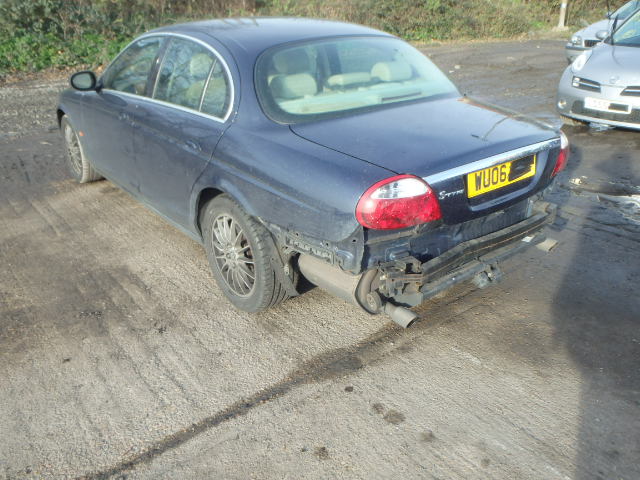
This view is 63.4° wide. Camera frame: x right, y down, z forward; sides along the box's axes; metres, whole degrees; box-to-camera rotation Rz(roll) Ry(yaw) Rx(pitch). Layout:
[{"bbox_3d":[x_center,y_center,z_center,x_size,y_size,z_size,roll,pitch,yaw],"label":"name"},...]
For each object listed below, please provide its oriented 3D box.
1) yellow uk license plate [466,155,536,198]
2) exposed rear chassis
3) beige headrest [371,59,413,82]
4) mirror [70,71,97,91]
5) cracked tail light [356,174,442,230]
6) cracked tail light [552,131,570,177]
[{"bbox_3d":[0.837,-0.295,2.349,0.520,0.111,0.015,-19,22,-35],"label":"yellow uk license plate"},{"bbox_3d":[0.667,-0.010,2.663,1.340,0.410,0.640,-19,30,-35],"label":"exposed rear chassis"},{"bbox_3d":[0.433,-1.015,3.134,0.240,0.130,0.130,-19,30,-35],"label":"beige headrest"},{"bbox_3d":[-1.773,-1.196,3.892,0.195,0.150,0.110,-21,31,-37],"label":"mirror"},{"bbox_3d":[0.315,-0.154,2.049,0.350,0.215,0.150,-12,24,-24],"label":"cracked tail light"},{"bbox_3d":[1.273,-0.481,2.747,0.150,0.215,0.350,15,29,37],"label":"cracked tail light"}]

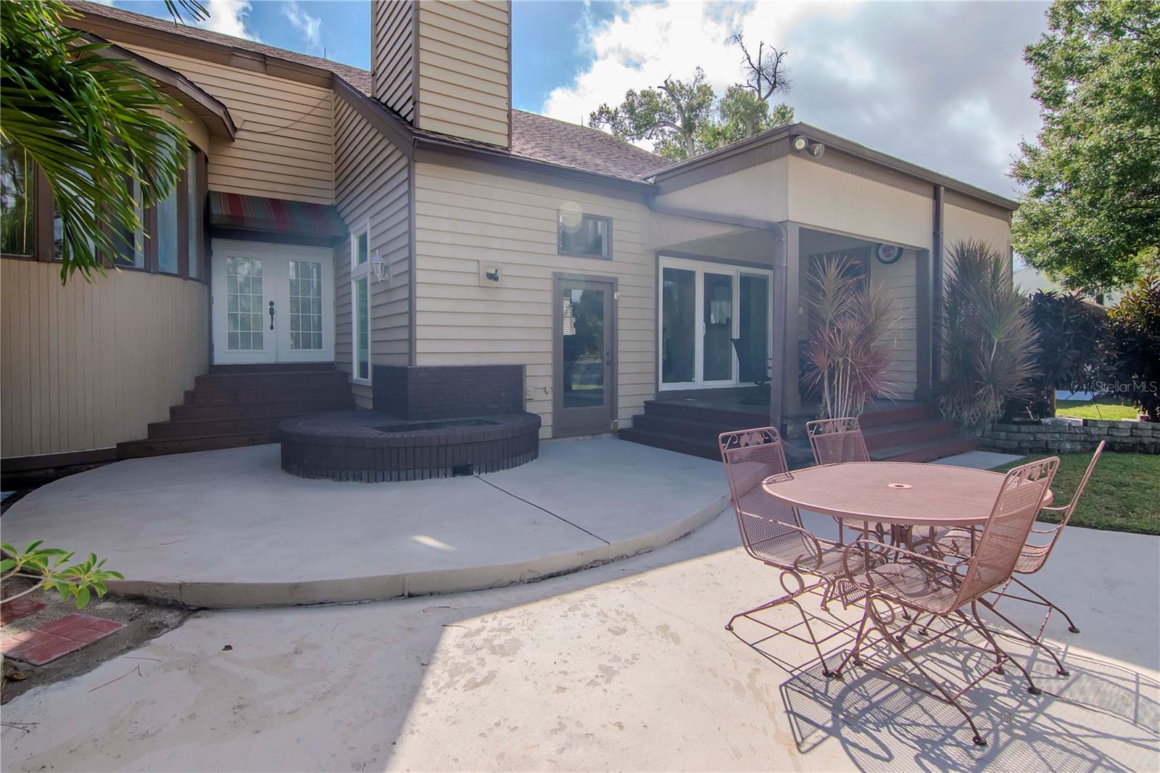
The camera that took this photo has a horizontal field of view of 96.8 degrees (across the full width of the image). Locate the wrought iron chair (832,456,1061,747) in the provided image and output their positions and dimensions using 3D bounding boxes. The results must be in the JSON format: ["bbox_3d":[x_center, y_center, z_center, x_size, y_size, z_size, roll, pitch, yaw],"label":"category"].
[{"bbox_3d":[1.438,0.721,2.039,0.580,0.940,0.640,-3,5,-32],"label":"wrought iron chair"}]

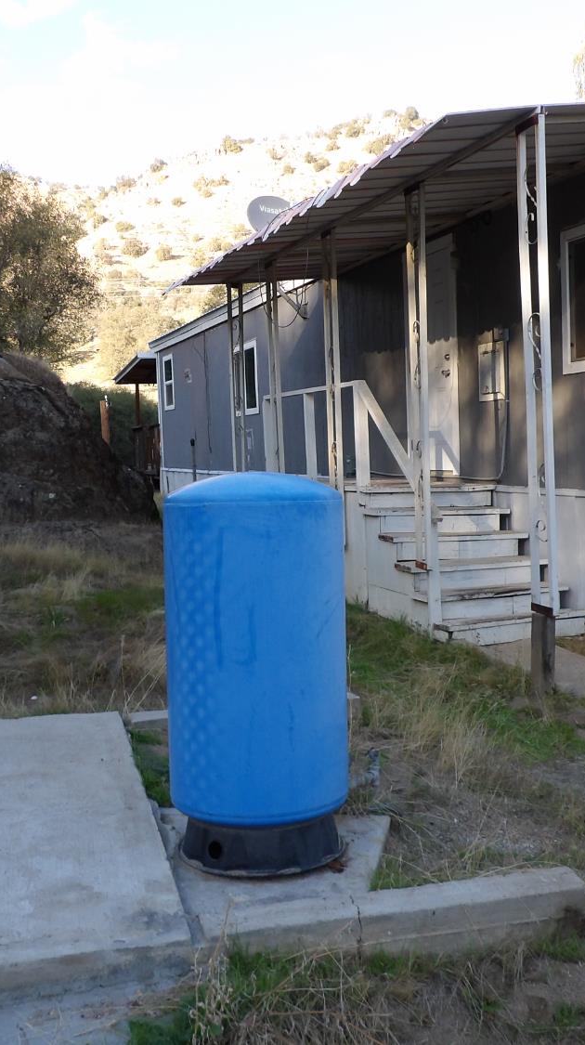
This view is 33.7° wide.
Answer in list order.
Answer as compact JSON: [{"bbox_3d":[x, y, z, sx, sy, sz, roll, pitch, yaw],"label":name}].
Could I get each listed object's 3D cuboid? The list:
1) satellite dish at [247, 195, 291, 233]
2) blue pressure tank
[{"bbox_3d":[-0.215,-3.741,11.900,0.720,0.700,0.320,-4,-5,-20],"label":"satellite dish"},{"bbox_3d":[-0.121,0.482,3.330,0.620,1.310,0.620,-1,5,0],"label":"blue pressure tank"}]

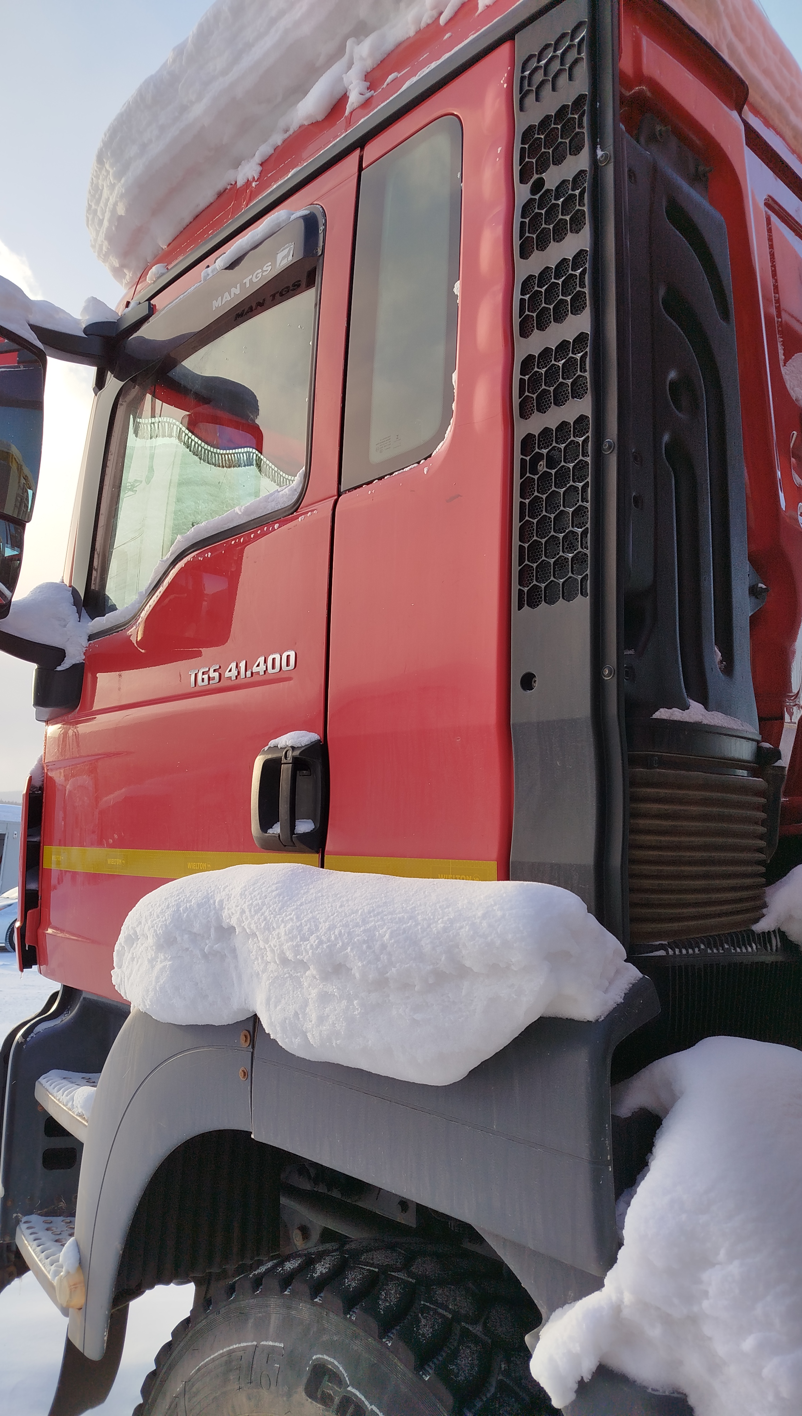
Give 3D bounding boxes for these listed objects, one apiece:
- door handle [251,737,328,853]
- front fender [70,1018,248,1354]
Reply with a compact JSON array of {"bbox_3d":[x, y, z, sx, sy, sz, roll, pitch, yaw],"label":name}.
[{"bbox_3d":[-0.183,0.153,1.693,0.060,0.186,0.206,6,-9,-45],"label":"door handle"},{"bbox_3d":[-0.349,0.828,1.750,0.200,0.683,0.546,6,-9,-45],"label":"front fender"}]

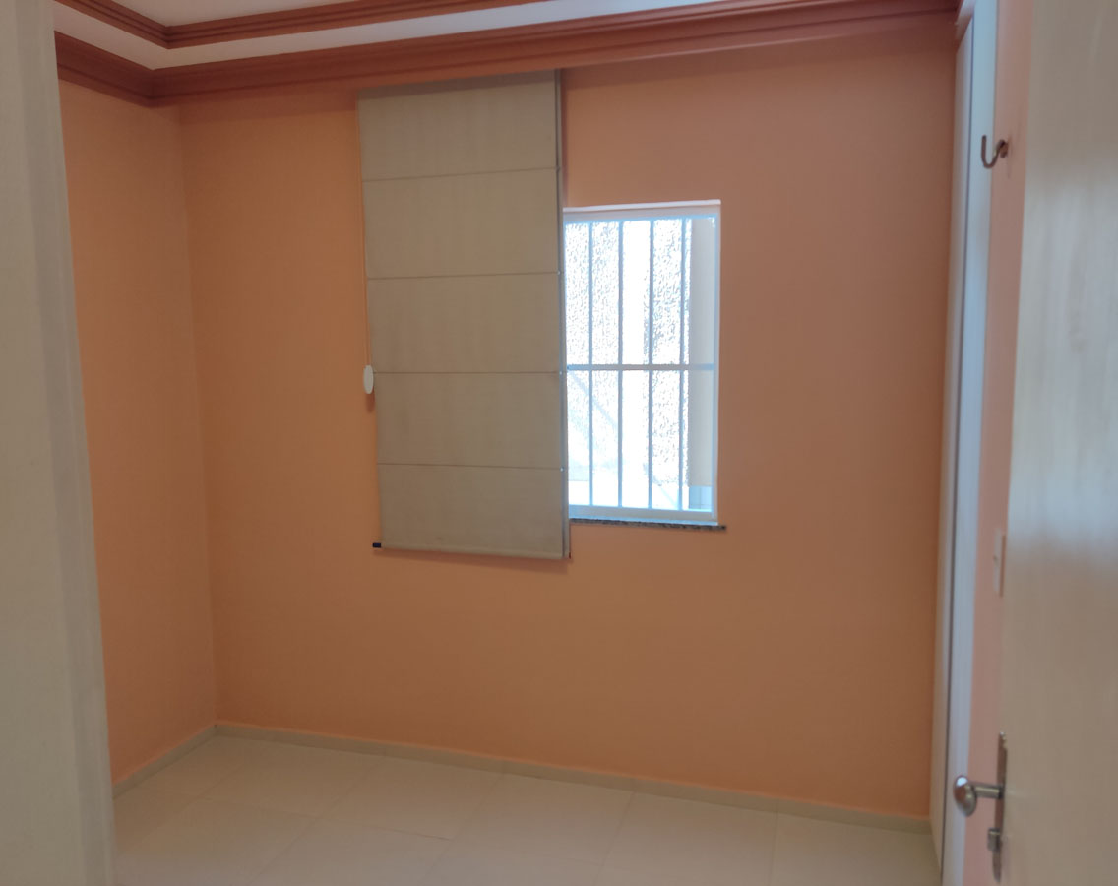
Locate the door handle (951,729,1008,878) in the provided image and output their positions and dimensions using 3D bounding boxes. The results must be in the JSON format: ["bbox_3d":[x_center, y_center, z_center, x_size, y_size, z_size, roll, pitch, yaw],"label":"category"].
[{"bbox_3d":[0.484,0.426,0.990,0.054,0.164,0.060,1,6,17],"label":"door handle"}]

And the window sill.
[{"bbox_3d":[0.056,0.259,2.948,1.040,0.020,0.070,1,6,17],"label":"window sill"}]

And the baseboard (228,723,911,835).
[{"bbox_3d":[-0.106,1.184,3.081,2.668,0.051,0.012,1,6,17],"label":"baseboard"}]

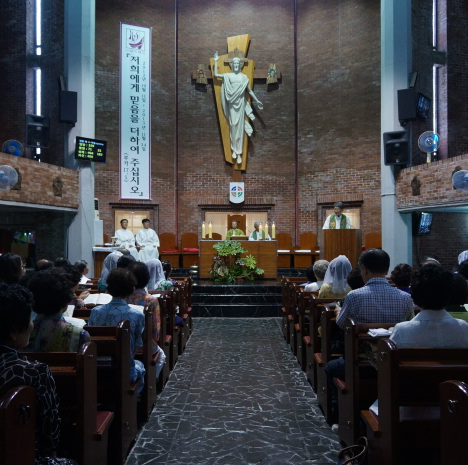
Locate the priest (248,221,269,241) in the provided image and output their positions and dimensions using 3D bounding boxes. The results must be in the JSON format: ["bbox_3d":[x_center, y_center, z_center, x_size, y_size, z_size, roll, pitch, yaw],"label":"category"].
[{"bbox_3d":[0.677,0.333,14.496,0.600,1.280,0.750,0,-1,0],"label":"priest"}]

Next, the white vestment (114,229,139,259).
[{"bbox_3d":[-3.069,0.391,14.945,0.640,1.000,0.700,0,-1,-11],"label":"white vestment"}]

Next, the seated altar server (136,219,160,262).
[{"bbox_3d":[-2.448,0.334,14.996,0.640,1.430,0.780,0,-1,-6],"label":"seated altar server"}]

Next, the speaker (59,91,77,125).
[{"bbox_3d":[-3.803,-2.872,12.000,0.360,0.660,0.280,0,3,-25],"label":"speaker"}]

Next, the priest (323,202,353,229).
[{"bbox_3d":[2.408,0.146,12.199,0.620,1.700,0.450,0,-1,5],"label":"priest"}]

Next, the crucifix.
[{"bbox_3d":[0.045,-3.772,15.700,2.660,4.250,0.600,0,-1,0],"label":"crucifix"}]

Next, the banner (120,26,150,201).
[{"bbox_3d":[-2.831,-3.477,15.170,0.900,5.020,0.030,1,-1,-25],"label":"banner"}]

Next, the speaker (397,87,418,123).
[{"bbox_3d":[3.839,-2.851,11.707,0.380,0.640,0.380,0,7,20],"label":"speaker"}]

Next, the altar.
[{"bbox_3d":[0.113,0.696,13.670,1.990,0.970,0.880,0,-1,0],"label":"altar"}]

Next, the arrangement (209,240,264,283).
[{"bbox_3d":[0.061,0.683,12.690,1.300,0.960,0.850,0,-1,0],"label":"arrangement"}]

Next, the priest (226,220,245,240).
[{"bbox_3d":[0.028,0.330,14.596,0.580,1.290,0.750,0,-1,0],"label":"priest"}]

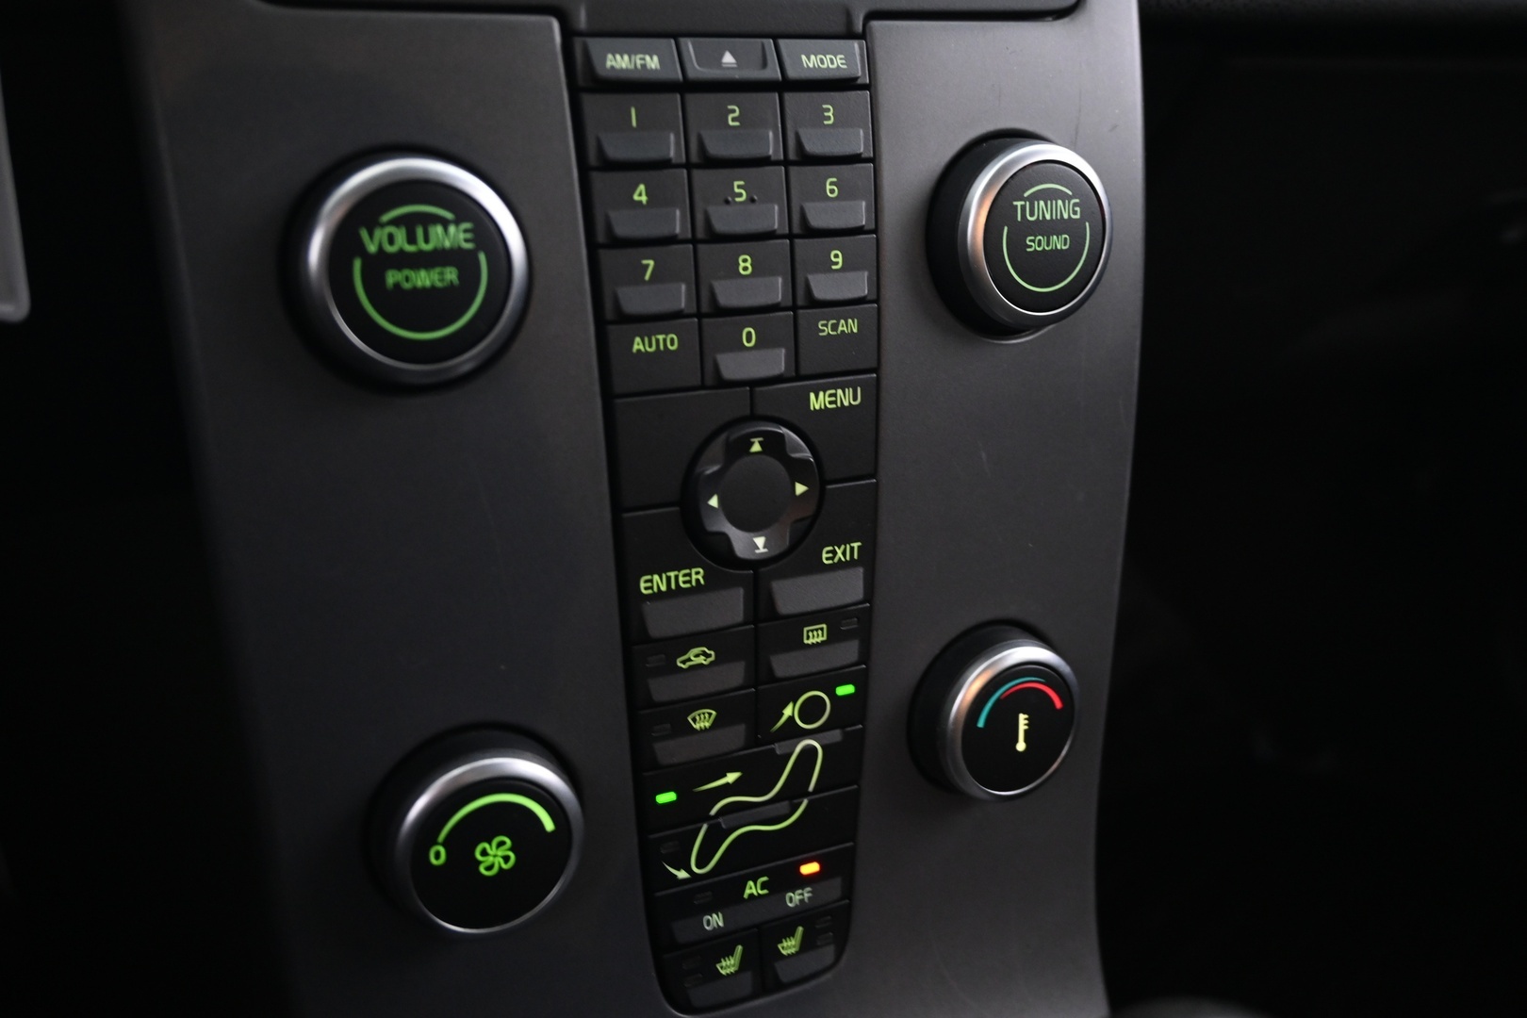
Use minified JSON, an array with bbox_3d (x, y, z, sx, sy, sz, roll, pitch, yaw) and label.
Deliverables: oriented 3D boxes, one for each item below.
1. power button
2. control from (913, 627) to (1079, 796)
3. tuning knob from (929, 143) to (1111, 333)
[{"bbox_3d":[-0.060,-0.041,0.234,0.041,0.041,0.014,-8,14,-24],"label":"power button"},{"bbox_3d":[0.055,0.048,0.312,0.041,0.041,0.014,-8,16,-24],"label":"control"},{"bbox_3d":[0.056,-0.057,0.286,0.041,0.041,0.014,-8,14,-24],"label":"tuning knob"}]

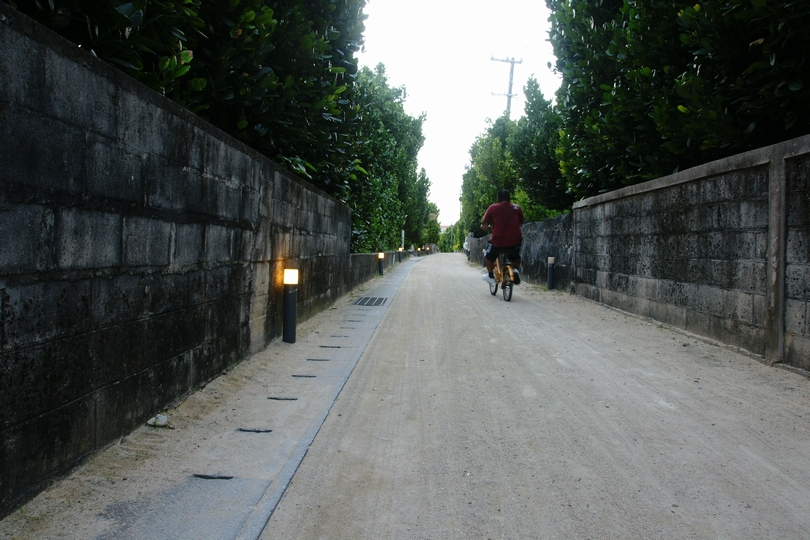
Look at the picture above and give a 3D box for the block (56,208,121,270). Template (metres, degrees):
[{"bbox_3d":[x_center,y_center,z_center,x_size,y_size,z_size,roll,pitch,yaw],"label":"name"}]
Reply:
[{"bbox_3d":[-1.088,-0.098,1.965,0.150,0.188,0.388,1,2,1],"label":"block"}]

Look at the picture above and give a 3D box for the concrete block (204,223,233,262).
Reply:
[{"bbox_3d":[-1.058,-0.140,3.227,0.150,0.194,0.407,1,2,1],"label":"concrete block"}]

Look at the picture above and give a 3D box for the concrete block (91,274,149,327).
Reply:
[{"bbox_3d":[-1.099,0.101,2.194,0.165,0.190,0.405,0,2,2],"label":"concrete block"}]

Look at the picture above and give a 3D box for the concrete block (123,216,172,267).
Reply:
[{"bbox_3d":[-1.078,-0.110,2.389,0.150,0.189,0.413,1,2,1],"label":"concrete block"}]

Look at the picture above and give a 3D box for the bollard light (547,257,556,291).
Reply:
[{"bbox_3d":[2.486,0.056,10.291,0.102,0.540,0.102,0,2,2],"label":"bollard light"}]

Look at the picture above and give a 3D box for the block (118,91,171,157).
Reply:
[{"bbox_3d":[-1.087,-0.561,2.362,0.165,0.190,0.405,0,2,2],"label":"block"}]

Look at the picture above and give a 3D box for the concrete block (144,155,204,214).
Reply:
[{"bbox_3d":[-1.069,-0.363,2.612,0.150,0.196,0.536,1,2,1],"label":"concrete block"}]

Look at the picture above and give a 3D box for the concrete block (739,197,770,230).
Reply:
[{"bbox_3d":[2.299,-0.352,3.865,0.150,0.186,0.357,1,2,2],"label":"concrete block"}]

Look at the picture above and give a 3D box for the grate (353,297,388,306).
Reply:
[{"bbox_3d":[-0.423,0.438,7.919,0.380,0.045,1.070,0,2,1],"label":"grate"}]

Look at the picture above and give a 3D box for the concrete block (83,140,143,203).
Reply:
[{"bbox_3d":[-1.096,-0.353,2.150,0.165,0.203,0.405,0,2,2],"label":"concrete block"}]

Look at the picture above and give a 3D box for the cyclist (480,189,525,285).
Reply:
[{"bbox_3d":[1.348,-0.459,8.400,0.570,1.290,0.750,1,2,-1],"label":"cyclist"}]

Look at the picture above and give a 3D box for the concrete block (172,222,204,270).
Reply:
[{"bbox_3d":[-1.074,-0.125,2.808,0.165,0.190,0.385,0,2,2],"label":"concrete block"}]

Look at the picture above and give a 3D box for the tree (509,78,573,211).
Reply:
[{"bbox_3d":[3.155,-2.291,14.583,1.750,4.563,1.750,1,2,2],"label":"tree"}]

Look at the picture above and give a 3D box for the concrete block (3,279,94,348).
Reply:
[{"bbox_3d":[-1.096,0.119,1.763,0.150,0.179,0.408,1,2,1],"label":"concrete block"}]

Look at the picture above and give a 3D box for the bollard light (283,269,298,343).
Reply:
[{"bbox_3d":[-0.840,0.254,4.421,0.100,0.530,0.100,0,2,2],"label":"bollard light"}]

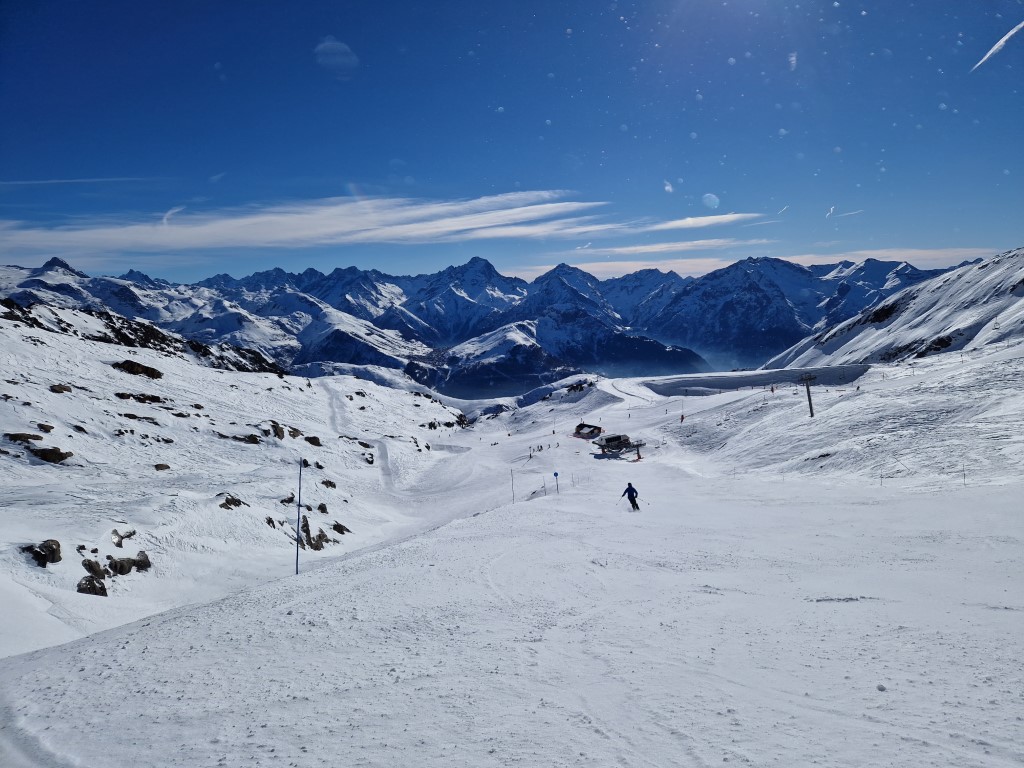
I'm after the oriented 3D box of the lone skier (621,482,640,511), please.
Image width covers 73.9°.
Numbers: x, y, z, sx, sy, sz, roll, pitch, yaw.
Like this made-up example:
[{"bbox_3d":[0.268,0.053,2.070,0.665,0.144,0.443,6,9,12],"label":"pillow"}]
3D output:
[{"bbox_3d":[7.083,6.696,40.500,1.050,1.650,0.800,1,7,5],"label":"lone skier"}]

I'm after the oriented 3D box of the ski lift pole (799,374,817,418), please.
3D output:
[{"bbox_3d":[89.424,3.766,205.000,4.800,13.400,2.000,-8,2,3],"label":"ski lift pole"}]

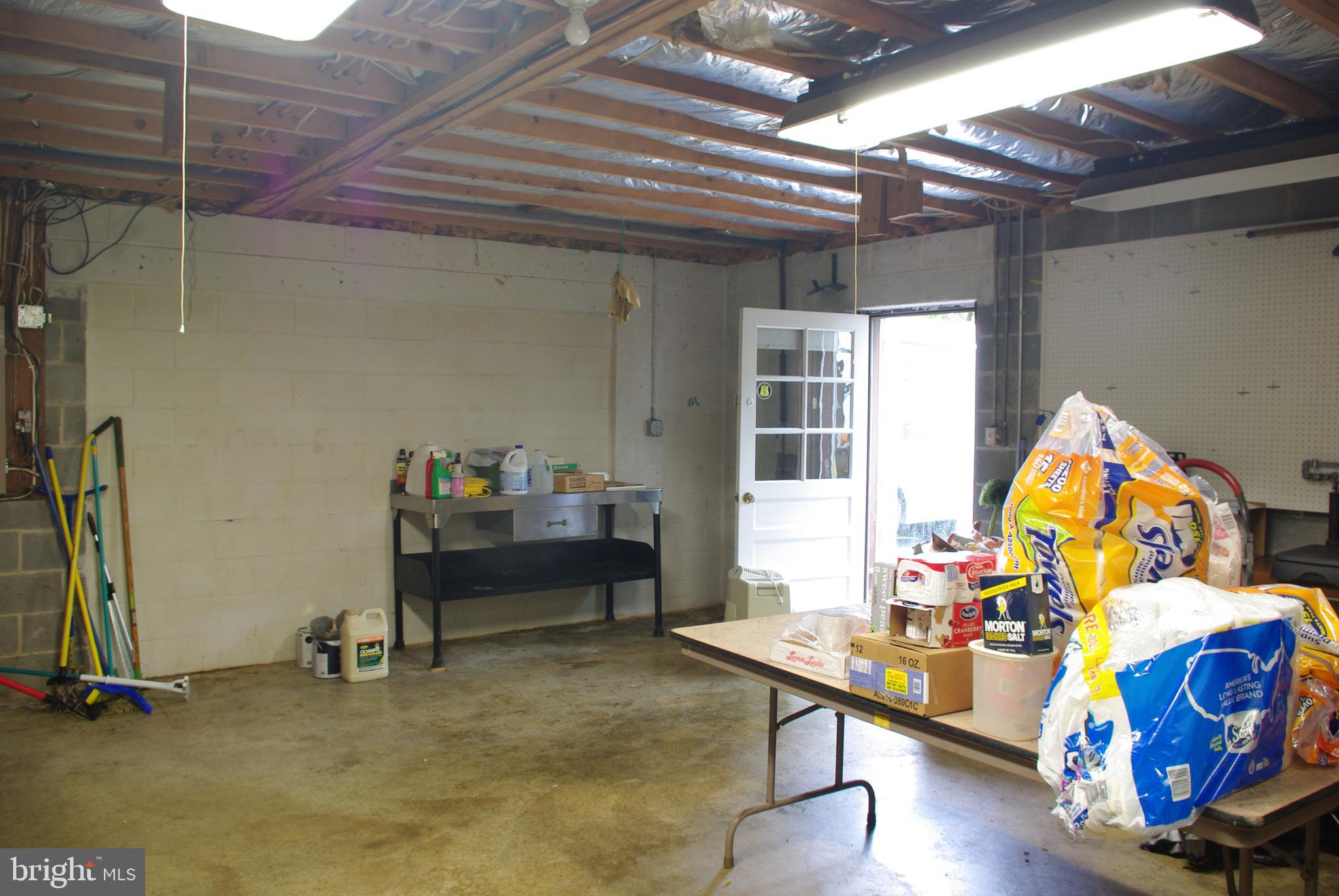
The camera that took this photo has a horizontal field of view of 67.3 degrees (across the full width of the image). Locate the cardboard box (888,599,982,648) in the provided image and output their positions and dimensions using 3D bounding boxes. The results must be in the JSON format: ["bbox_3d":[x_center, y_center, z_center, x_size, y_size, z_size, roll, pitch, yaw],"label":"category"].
[{"bbox_3d":[0.728,0.450,2.689,0.202,0.114,0.165,-2,4,-37],"label":"cardboard box"}]

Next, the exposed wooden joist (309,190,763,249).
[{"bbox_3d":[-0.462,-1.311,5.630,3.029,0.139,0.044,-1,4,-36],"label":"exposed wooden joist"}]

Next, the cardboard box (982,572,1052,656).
[{"bbox_3d":[0.852,0.405,2.470,0.083,0.184,0.131,1,-4,-36],"label":"cardboard box"}]

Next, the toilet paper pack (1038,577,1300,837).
[{"bbox_3d":[1.044,0.525,2.124,0.524,0.363,0.277,-1,4,-33],"label":"toilet paper pack"}]

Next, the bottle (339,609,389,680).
[{"bbox_3d":[-1.597,1.027,5.260,0.218,0.358,0.153,-1,4,-36],"label":"bottle"}]

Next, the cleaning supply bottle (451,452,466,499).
[{"bbox_3d":[-1.191,0.157,5.670,0.076,0.248,0.071,-1,4,-22],"label":"cleaning supply bottle"}]

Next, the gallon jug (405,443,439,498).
[{"bbox_3d":[-1.374,0.124,5.681,0.150,0.307,0.233,-1,4,-33],"label":"gallon jug"}]

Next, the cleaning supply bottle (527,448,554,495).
[{"bbox_3d":[-0.772,0.133,6.019,0.157,0.265,0.152,1,3,-2],"label":"cleaning supply bottle"}]

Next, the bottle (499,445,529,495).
[{"bbox_3d":[-0.920,0.124,5.934,0.164,0.290,0.147,0,4,-19],"label":"bottle"}]

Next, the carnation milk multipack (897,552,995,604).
[{"bbox_3d":[0.712,0.328,2.600,0.148,0.106,0.220,3,4,41],"label":"carnation milk multipack"}]

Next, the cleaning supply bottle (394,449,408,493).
[{"bbox_3d":[-1.526,0.134,5.716,0.065,0.259,0.065,-1,4,-36],"label":"cleaning supply bottle"}]

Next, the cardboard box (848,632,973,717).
[{"bbox_3d":[0.686,0.585,2.699,0.292,0.158,0.247,-2,4,-37],"label":"cardboard box"}]

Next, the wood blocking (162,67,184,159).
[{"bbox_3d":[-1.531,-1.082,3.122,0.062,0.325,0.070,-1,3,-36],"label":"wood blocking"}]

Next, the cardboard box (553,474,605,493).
[{"bbox_3d":[-0.556,0.212,6.128,0.281,0.100,0.167,-2,4,-38],"label":"cardboard box"}]

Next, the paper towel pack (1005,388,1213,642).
[{"bbox_3d":[1.132,0.259,2.632,0.356,0.782,0.366,0,3,-22],"label":"paper towel pack"}]

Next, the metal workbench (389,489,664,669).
[{"bbox_3d":[-0.822,0.708,6.058,1.544,0.941,0.594,-1,4,-37],"label":"metal workbench"}]

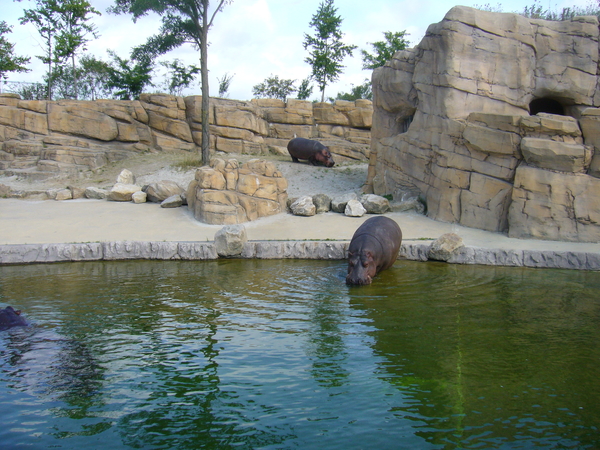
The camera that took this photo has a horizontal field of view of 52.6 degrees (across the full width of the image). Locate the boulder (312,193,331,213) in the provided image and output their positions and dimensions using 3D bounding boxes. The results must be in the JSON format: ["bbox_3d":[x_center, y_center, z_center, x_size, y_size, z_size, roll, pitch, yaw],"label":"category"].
[{"bbox_3d":[0.785,-0.773,21.633,0.643,0.703,0.599,0,8,2],"label":"boulder"}]

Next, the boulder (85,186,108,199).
[{"bbox_3d":[-8.920,-1.423,26.656,1.029,0.539,0.788,-3,9,-18],"label":"boulder"}]

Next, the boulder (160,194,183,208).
[{"bbox_3d":[-5.295,-0.968,25.000,0.870,0.500,0.620,-2,8,-12],"label":"boulder"}]

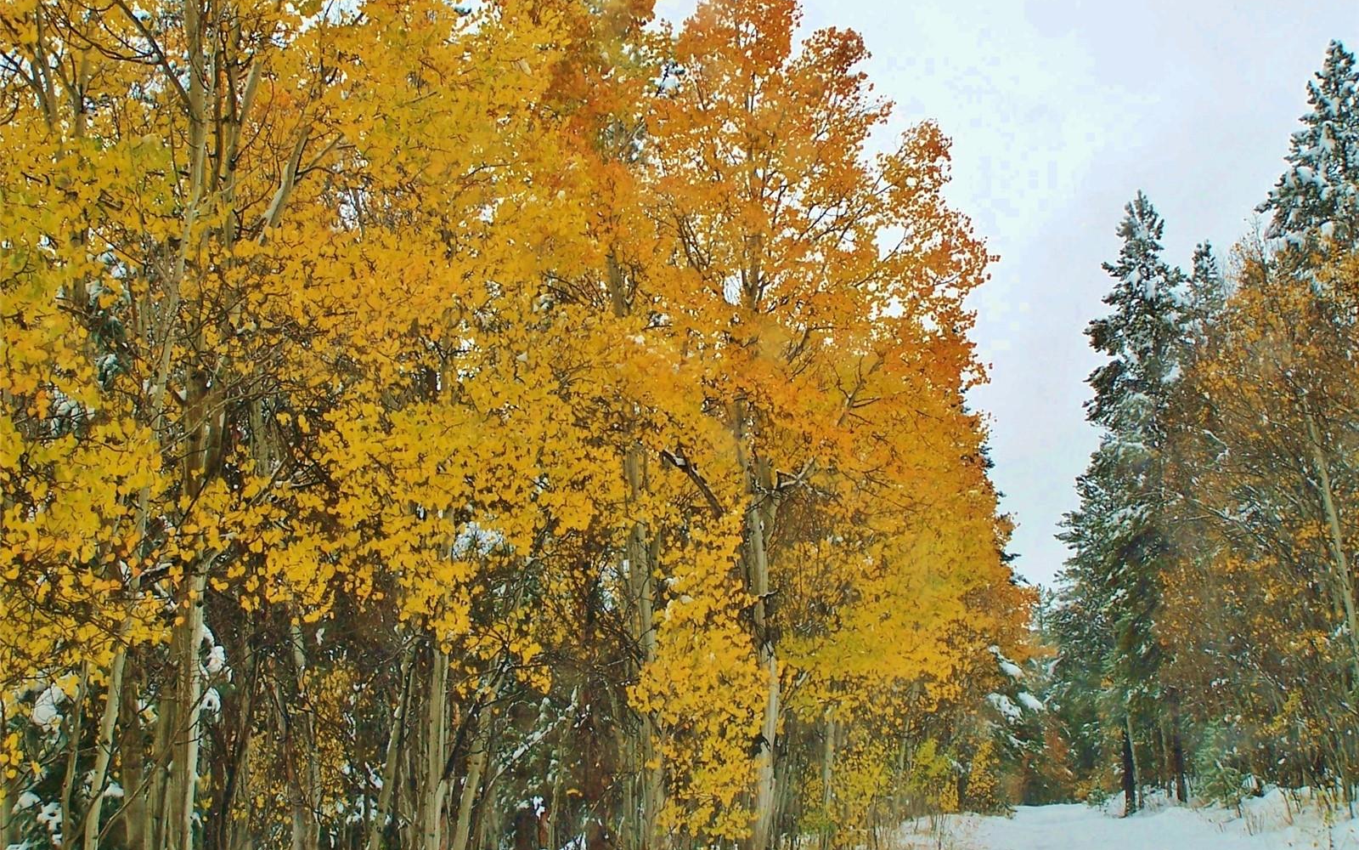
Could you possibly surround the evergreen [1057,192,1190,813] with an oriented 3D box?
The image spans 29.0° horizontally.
[{"bbox_3d":[7.656,1.317,45.000,2.200,10.600,2.200,0,-6,0],"label":"evergreen"}]

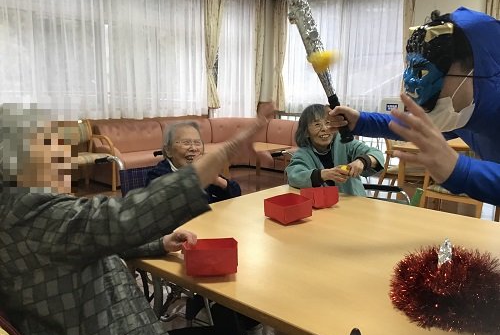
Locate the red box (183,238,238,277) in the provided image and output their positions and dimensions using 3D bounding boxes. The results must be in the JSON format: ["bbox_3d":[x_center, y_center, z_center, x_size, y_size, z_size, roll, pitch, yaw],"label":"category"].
[{"bbox_3d":[-0.121,0.281,1.428,0.158,0.084,0.115,0,13,-2],"label":"red box"}]

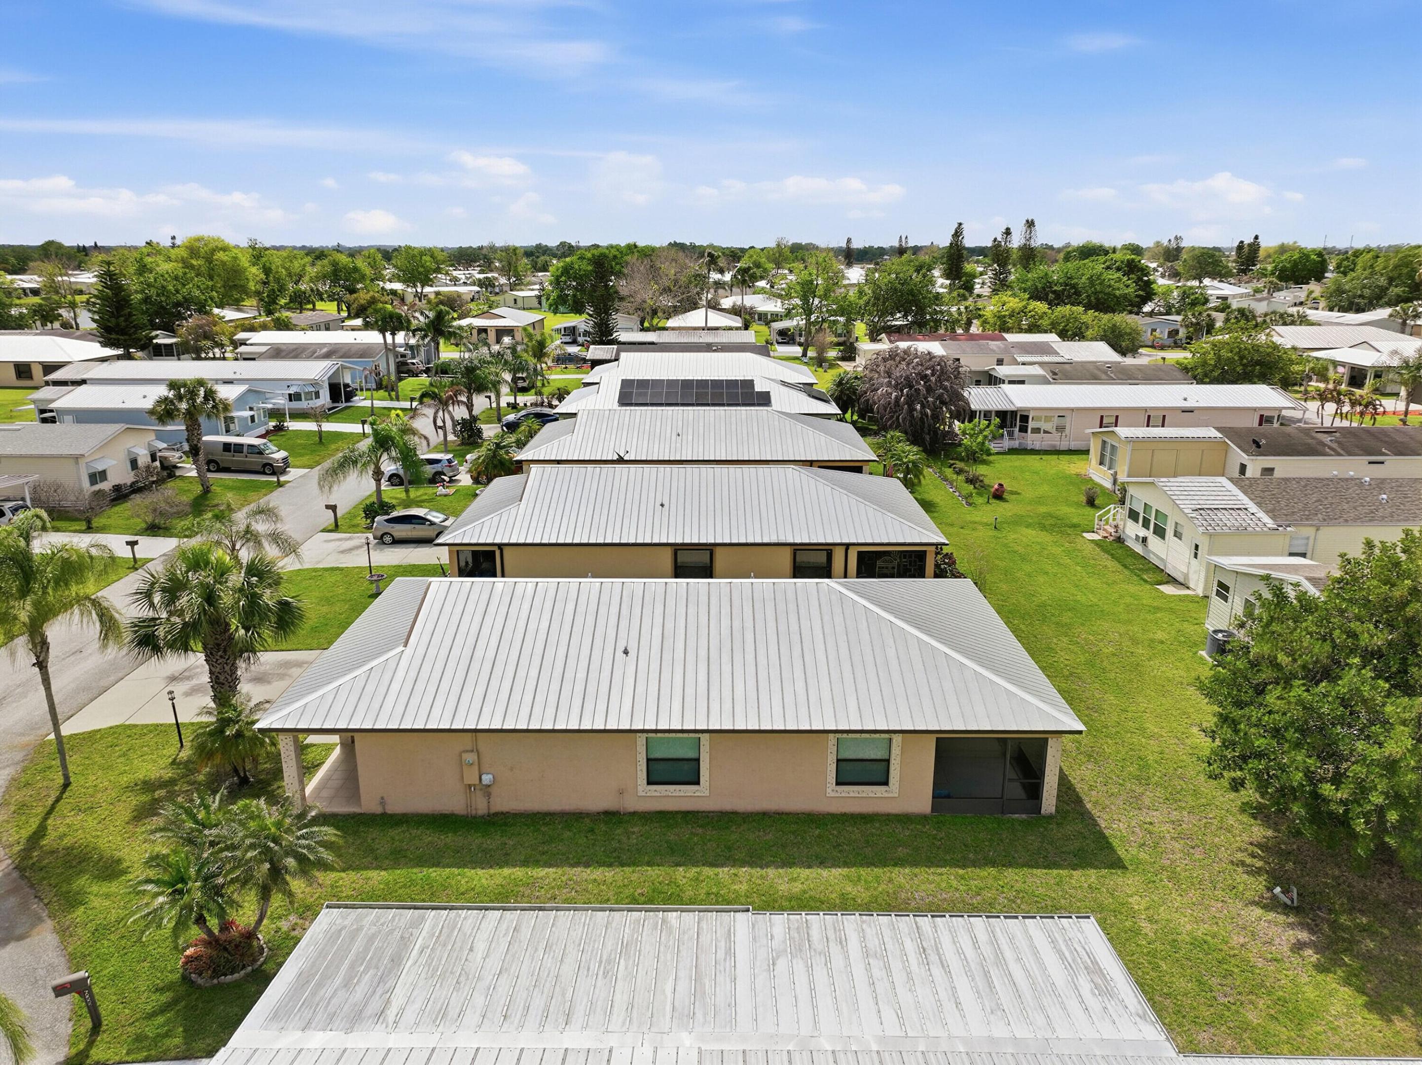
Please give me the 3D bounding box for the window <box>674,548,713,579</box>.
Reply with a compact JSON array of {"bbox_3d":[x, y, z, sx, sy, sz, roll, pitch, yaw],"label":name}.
[{"bbox_3d":[-0.692,1.329,38.393,1.480,1.480,0.120,0,16,0],"label":"window"}]

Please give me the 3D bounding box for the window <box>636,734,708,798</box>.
[{"bbox_3d":[-0.946,5.852,24.859,1.818,1.851,0.120,0,16,0],"label":"window"}]

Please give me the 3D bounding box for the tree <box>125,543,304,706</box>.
[{"bbox_3d":[-13.376,3.276,26.850,4.340,5.967,4.209,0,16,0],"label":"tree"}]

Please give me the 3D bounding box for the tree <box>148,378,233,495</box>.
[{"bbox_3d":[-29.483,-5.517,56.370,4.377,6.555,4.246,0,16,0],"label":"tree"}]

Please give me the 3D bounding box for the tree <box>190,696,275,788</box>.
[{"bbox_3d":[-12.438,5.478,25.662,2.060,2.390,2.060,0,16,0],"label":"tree"}]

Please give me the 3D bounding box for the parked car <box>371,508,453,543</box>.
[{"bbox_3d":[-13.921,-0.315,47.442,4.450,1.490,1.725,1,16,5],"label":"parked car"}]

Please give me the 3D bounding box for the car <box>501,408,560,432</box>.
[{"bbox_3d":[-13.550,-8.645,75.170,4.680,1.530,1.870,-6,17,-19],"label":"car"}]

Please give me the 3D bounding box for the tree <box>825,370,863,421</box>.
[{"bbox_3d":[10.054,-10.067,74.653,3.000,4.550,3.000,0,16,0],"label":"tree"}]

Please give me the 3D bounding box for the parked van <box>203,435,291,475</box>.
[{"bbox_3d":[-28.950,-4.761,60.679,5.500,2.050,1.980,3,16,10],"label":"parked van"}]

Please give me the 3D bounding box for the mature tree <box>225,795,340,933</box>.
[{"bbox_3d":[-8.580,6.704,19.752,2.250,2.950,2.200,0,16,0],"label":"mature tree"}]

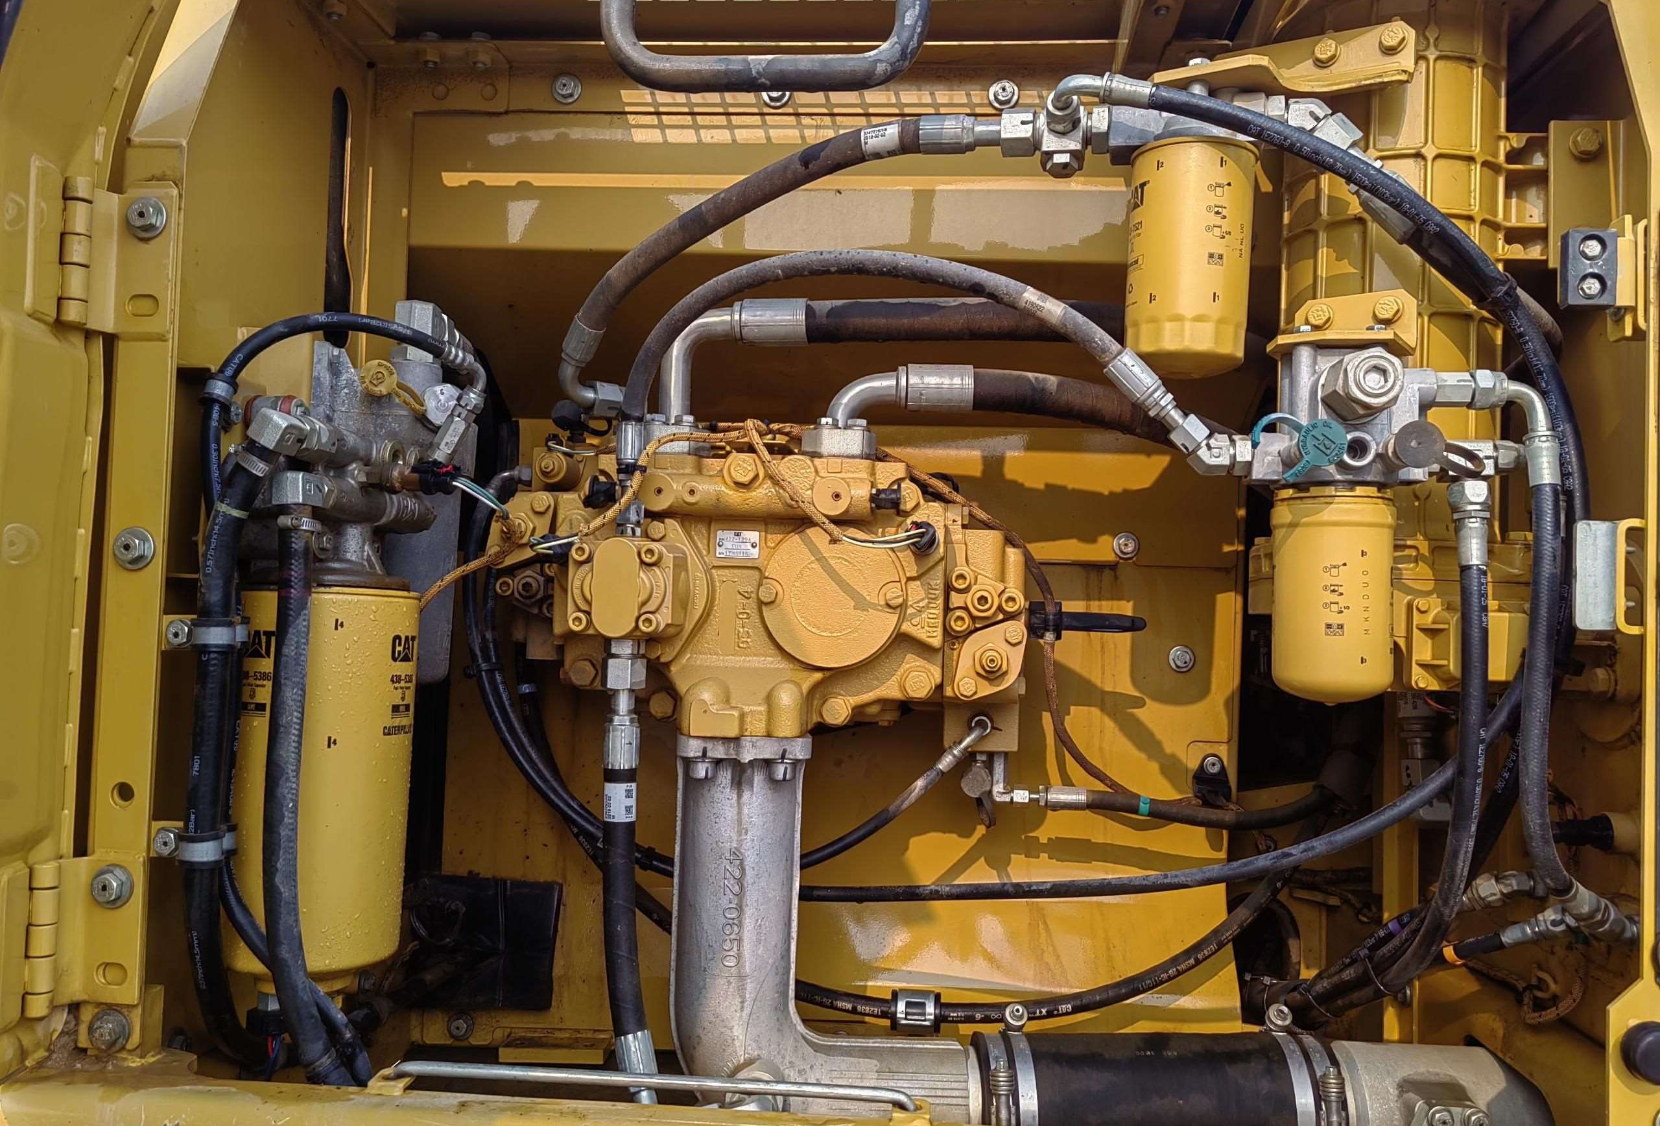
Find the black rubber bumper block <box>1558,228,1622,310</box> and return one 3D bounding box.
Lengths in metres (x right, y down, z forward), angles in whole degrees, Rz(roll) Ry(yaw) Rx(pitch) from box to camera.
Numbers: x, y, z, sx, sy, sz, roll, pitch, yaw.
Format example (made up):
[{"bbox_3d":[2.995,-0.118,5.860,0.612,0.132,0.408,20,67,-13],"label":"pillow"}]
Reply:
[{"bbox_3d":[0.573,-0.222,0.975,0.037,0.057,0.016,1,-2,3],"label":"black rubber bumper block"}]

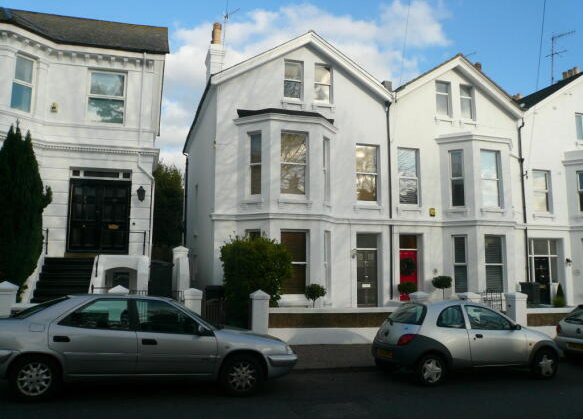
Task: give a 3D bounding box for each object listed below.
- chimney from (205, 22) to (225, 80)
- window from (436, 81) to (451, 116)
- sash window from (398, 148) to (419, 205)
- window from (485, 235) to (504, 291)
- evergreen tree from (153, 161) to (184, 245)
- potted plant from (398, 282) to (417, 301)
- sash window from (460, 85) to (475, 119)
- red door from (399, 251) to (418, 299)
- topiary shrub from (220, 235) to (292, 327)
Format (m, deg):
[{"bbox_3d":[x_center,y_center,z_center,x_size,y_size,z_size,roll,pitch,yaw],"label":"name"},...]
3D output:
[{"bbox_3d":[-3.032,-5.885,18.715,0.520,2.450,1.250,2,-7,-16],"label":"chimney"},{"bbox_3d":[5.907,-4.299,18.289,0.648,1.393,0.200,2,-7,-16],"label":"window"},{"bbox_3d":[4.513,-1.278,18.253,0.886,2.271,0.180,2,-8,-13],"label":"sash window"},{"bbox_3d":[7.364,1.941,17.099,0.906,2.073,0.250,2,-7,-16],"label":"window"},{"bbox_3d":[-6.936,0.842,25.696,2.300,6.940,2.300,2,-8,-13],"label":"evergreen tree"},{"bbox_3d":[4.067,2.909,16.484,0.600,0.741,0.600,2,-8,-13],"label":"potted plant"},{"bbox_3d":[6.948,-4.221,18.584,0.670,1.395,0.200,2,-7,-16],"label":"sash window"},{"bbox_3d":[4.434,2.518,17.891,0.824,1.951,0.100,2,-8,-13],"label":"red door"},{"bbox_3d":[-0.976,2.041,13.190,1.900,2.515,1.900,2,-8,-13],"label":"topiary shrub"}]

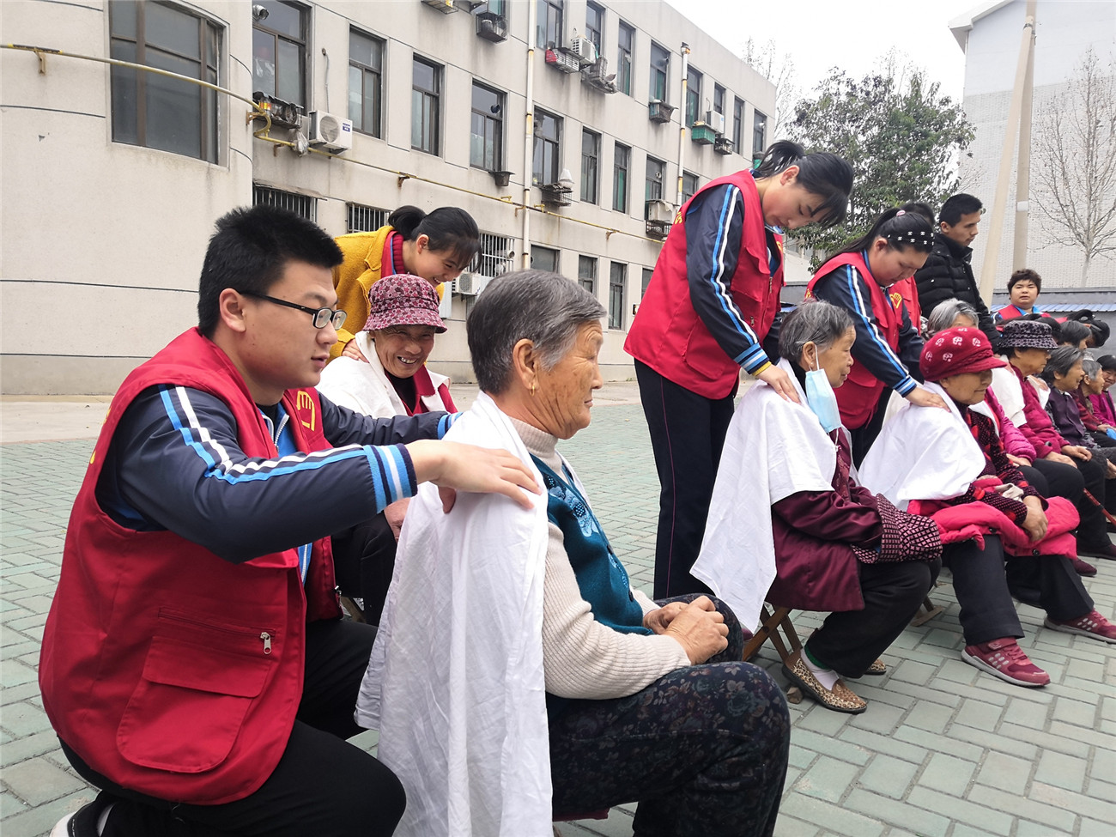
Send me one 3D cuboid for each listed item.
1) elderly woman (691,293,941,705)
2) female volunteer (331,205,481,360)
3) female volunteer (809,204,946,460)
[{"bbox_3d":[0.703,0.218,2.446,0.730,1.080,0.500,5,6,34],"label":"elderly woman"},{"bbox_3d":[-0.492,0.035,2.665,0.470,1.320,0.600,-3,7,-45],"label":"female volunteer"},{"bbox_3d":[1.171,-0.017,3.157,0.570,1.460,0.470,6,6,38],"label":"female volunteer"}]

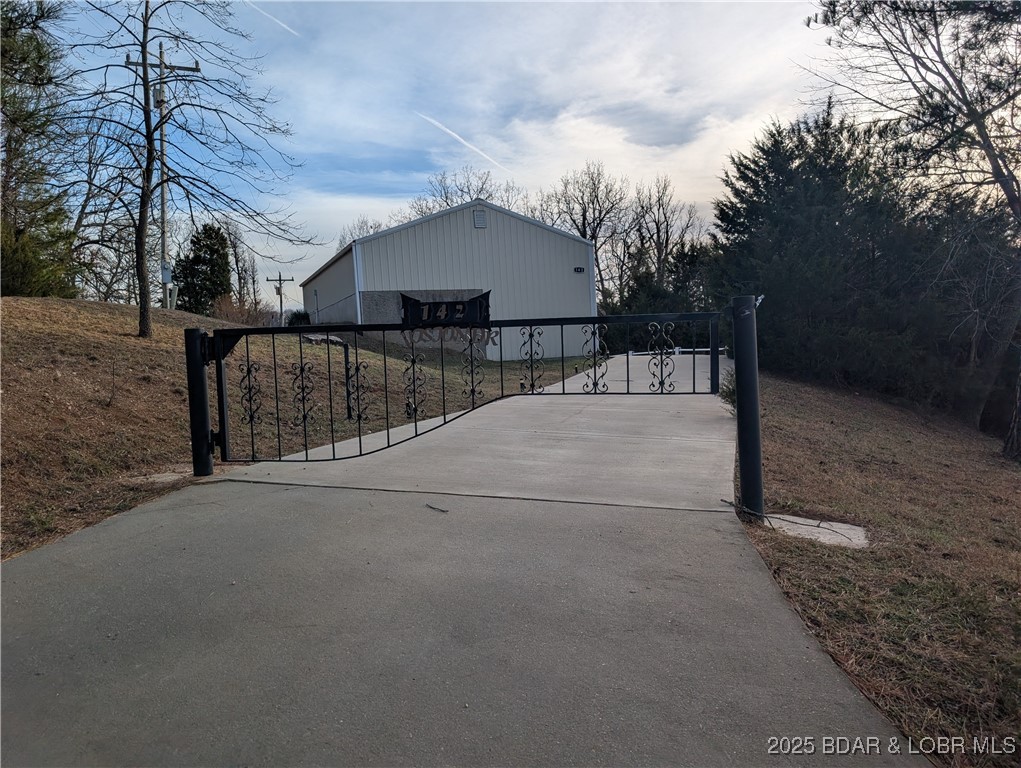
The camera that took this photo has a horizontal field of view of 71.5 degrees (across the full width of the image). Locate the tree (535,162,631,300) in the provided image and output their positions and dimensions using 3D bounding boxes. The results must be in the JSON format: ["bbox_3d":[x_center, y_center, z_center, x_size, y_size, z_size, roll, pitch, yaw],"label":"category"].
[{"bbox_3d":[4.731,-8.415,45.000,6.100,11.748,6.000,-4,2,0],"label":"tree"}]

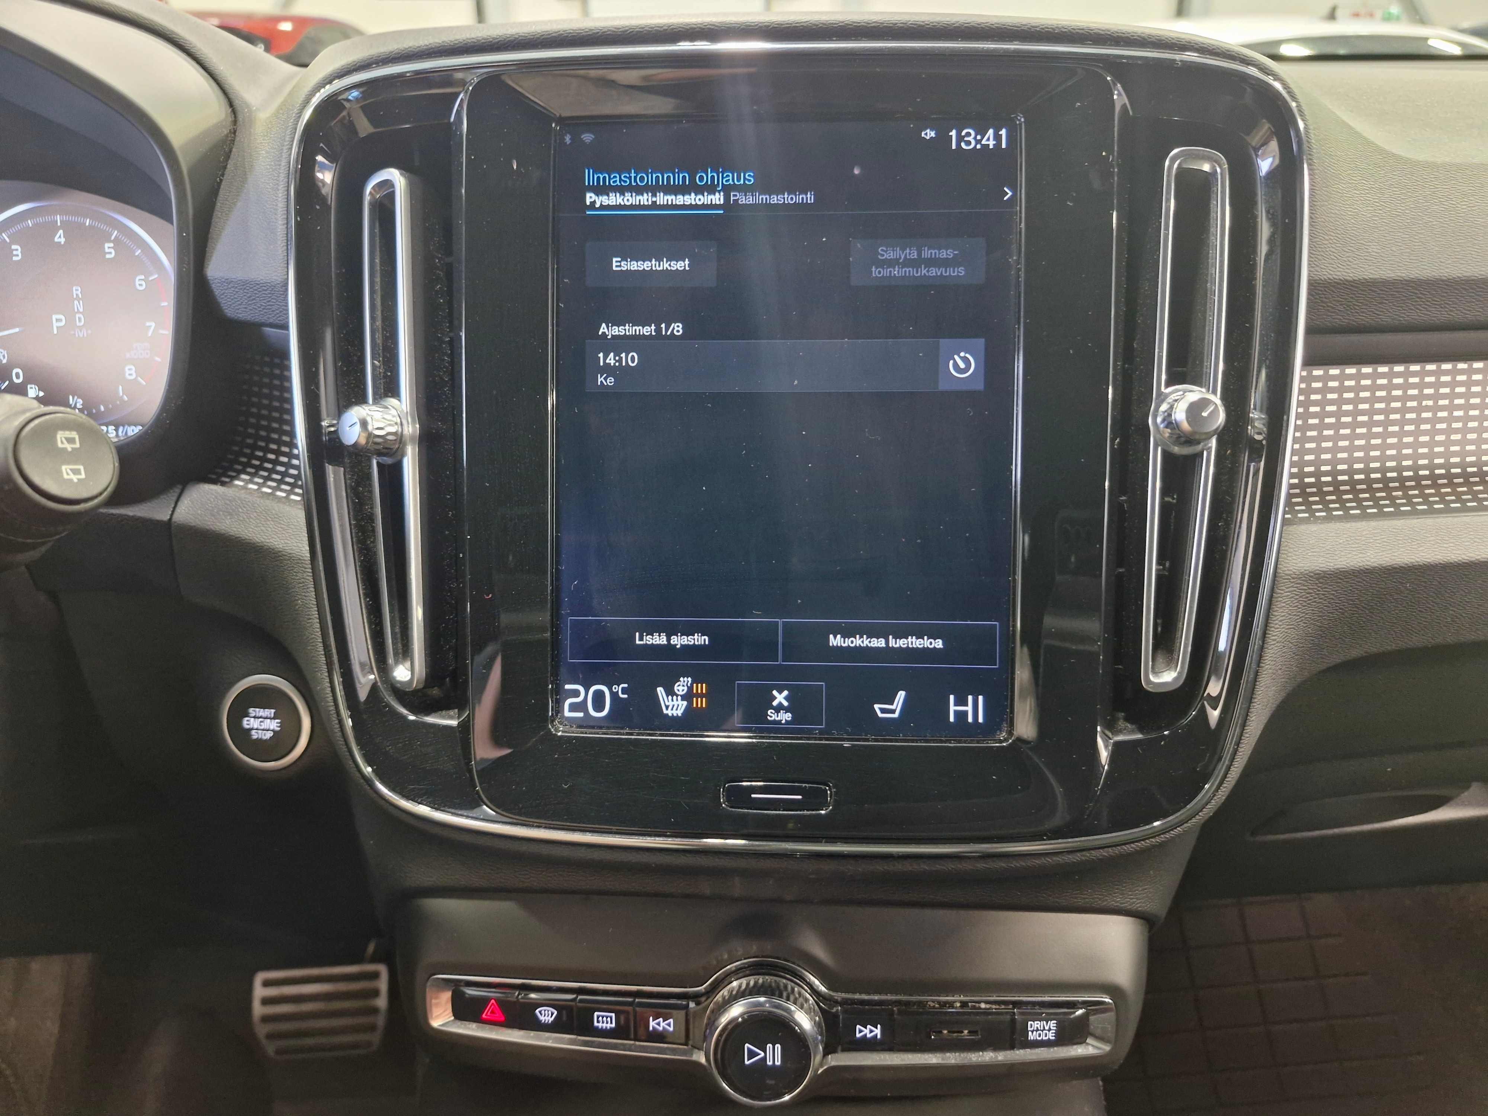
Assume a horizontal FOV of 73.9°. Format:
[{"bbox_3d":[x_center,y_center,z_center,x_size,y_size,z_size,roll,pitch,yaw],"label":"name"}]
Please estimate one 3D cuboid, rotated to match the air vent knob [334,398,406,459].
[{"bbox_3d":[-0.111,-0.038,0.296,0.016,0.016,0.017,1,0,29],"label":"air vent knob"}]

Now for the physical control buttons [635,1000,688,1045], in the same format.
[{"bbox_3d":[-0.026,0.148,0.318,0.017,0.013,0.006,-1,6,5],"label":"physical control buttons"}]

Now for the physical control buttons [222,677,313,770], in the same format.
[{"bbox_3d":[-0.178,0.061,0.372,0.035,0.035,0.009,0,5,8],"label":"physical control buttons"}]

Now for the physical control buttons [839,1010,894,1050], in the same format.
[{"bbox_3d":[0.038,0.145,0.305,0.017,0.012,0.007,0,7,-1],"label":"physical control buttons"}]

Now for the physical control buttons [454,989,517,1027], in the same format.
[{"bbox_3d":[-0.082,0.143,0.314,0.019,0.011,0.007,2,8,7],"label":"physical control buttons"}]

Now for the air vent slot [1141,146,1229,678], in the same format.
[{"bbox_3d":[0.130,-0.041,0.293,0.019,0.159,0.021,3,2,2],"label":"air vent slot"}]

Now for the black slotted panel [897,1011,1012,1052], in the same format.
[{"bbox_3d":[0.065,0.145,0.309,0.035,0.013,0.010,0,2,-3],"label":"black slotted panel"}]

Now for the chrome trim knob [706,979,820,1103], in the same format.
[{"bbox_3d":[0.006,0.151,0.312,0.036,0.036,0.015,0,6,1],"label":"chrome trim knob"}]

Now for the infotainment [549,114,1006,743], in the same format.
[{"bbox_3d":[0.013,-0.038,0.297,0.138,0.184,0.008,1,2,3],"label":"infotainment"}]

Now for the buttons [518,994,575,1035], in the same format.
[{"bbox_3d":[-0.064,0.148,0.323,0.018,0.011,0.006,-1,6,8],"label":"buttons"}]

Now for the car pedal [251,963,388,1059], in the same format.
[{"bbox_3d":[-0.315,0.338,0.743,0.096,0.059,0.025,-2,-10,-3],"label":"car pedal"}]

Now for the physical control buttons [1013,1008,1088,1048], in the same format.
[{"bbox_3d":[0.098,0.150,0.317,0.023,0.012,0.006,-1,6,-2],"label":"physical control buttons"}]

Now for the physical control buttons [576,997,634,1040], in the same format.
[{"bbox_3d":[-0.044,0.143,0.309,0.017,0.011,0.007,2,8,7],"label":"physical control buttons"}]

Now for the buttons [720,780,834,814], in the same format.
[{"bbox_3d":[0.010,0.072,0.298,0.033,0.009,0.005,1,2,3],"label":"buttons"}]

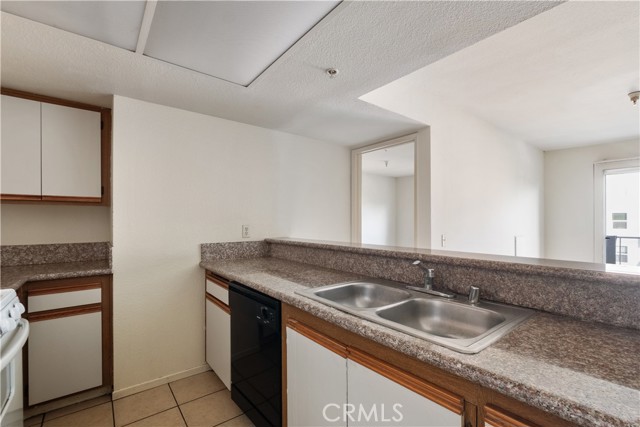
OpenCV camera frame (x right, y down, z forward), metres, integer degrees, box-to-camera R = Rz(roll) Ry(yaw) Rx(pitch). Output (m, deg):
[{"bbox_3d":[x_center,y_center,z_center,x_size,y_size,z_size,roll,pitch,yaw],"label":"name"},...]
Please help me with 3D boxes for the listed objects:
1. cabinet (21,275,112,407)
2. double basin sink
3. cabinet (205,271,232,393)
[{"bbox_3d":[-1.877,0.834,2.030,0.450,0.793,0.580,1,-2,-40],"label":"cabinet"},{"bbox_3d":[0.358,0.474,1.170,0.525,0.185,0.835,1,-2,-40],"label":"double basin sink"},{"bbox_3d":[-0.556,0.853,2.232,0.600,0.765,0.565,1,-2,-40],"label":"cabinet"}]

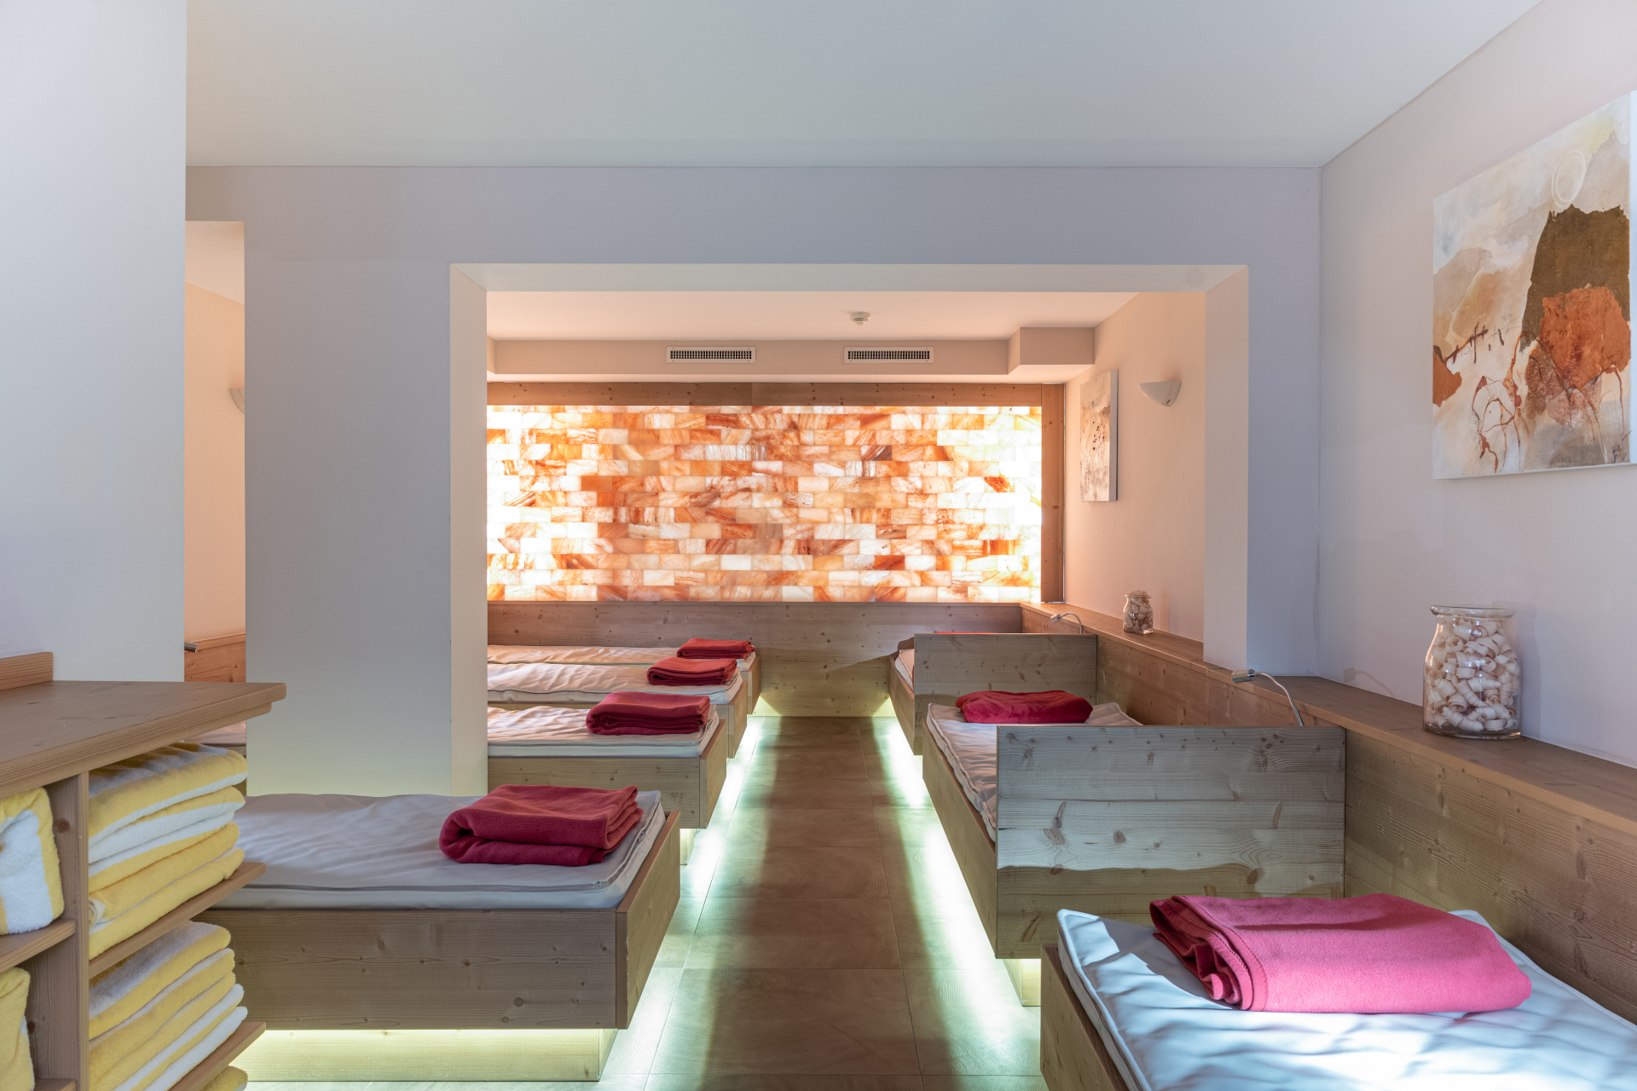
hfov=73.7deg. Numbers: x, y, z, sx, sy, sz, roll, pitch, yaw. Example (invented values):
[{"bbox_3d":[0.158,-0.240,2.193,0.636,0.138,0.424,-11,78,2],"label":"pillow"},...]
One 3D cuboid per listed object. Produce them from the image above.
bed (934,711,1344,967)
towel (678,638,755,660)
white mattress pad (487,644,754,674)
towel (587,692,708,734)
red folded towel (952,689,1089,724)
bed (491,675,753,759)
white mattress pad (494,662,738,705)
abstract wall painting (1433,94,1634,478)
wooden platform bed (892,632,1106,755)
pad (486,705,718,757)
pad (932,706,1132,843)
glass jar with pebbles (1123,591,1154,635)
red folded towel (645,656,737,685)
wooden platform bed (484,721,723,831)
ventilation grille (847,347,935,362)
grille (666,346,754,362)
[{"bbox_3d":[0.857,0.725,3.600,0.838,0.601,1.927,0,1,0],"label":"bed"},{"bbox_3d":[-0.612,0.623,6.552,0.434,0.077,0.380,0,1,0],"label":"towel"},{"bbox_3d":[-1.400,0.694,6.661,1.994,0.099,0.742,0,1,0],"label":"white mattress pad"},{"bbox_3d":[-0.632,0.633,4.127,0.425,0.097,0.362,0,1,0],"label":"towel"},{"bbox_3d":[0.796,0.620,4.235,0.512,0.090,0.328,0,1,0],"label":"red folded towel"},{"bbox_3d":[-1.375,0.856,5.414,1.999,0.272,0.830,0,1,0],"label":"bed"},{"bbox_3d":[-1.407,0.705,5.478,1.994,0.103,0.805,0,1,0],"label":"white mattress pad"},{"bbox_3d":[1.543,-0.507,2.361,0.042,0.701,0.690,0,1,0],"label":"abstract wall painting"},{"bbox_3d":[0.885,0.711,6.083,0.857,0.610,1.915,0,1,0],"label":"wooden platform bed"},{"bbox_3d":[-1.373,0.704,4.213,1.914,0.077,0.789,0,1,0],"label":"pad"},{"bbox_3d":[0.848,0.705,3.594,0.779,0.087,1.835,0,1,0],"label":"pad"},{"bbox_3d":[1.454,0.299,4.945,0.133,0.195,0.133,0,1,0],"label":"glass jar with pebbles"},{"bbox_3d":[-0.617,0.625,5.376,0.407,0.086,0.404,0,1,0],"label":"red folded towel"},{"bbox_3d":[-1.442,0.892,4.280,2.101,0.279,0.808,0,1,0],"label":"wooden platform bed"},{"bbox_3d":[0.434,-1.165,6.669,0.550,0.105,0.020,0,1,0],"label":"ventilation grille"},{"bbox_3d":[-0.667,-1.189,6.809,0.554,0.104,0.025,0,1,0],"label":"grille"}]

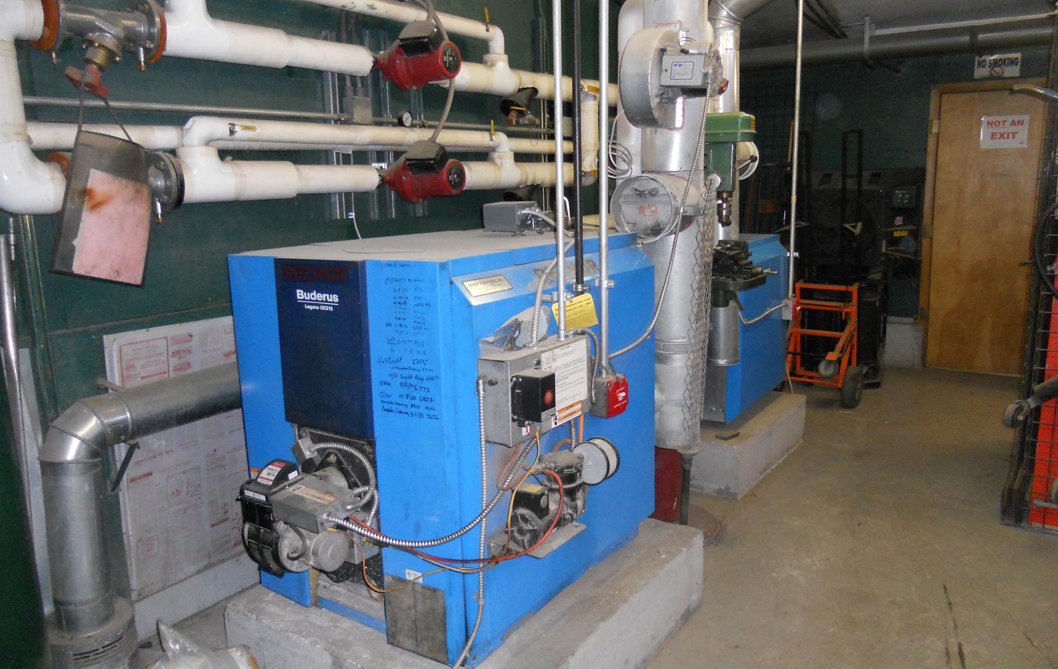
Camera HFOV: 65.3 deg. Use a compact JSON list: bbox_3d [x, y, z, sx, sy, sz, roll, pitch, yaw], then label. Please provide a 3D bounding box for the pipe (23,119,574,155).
[{"bbox_3d":[-0.580,-0.787,3.421,0.090,0.095,2.950,6,13,34],"label":"pipe"}]

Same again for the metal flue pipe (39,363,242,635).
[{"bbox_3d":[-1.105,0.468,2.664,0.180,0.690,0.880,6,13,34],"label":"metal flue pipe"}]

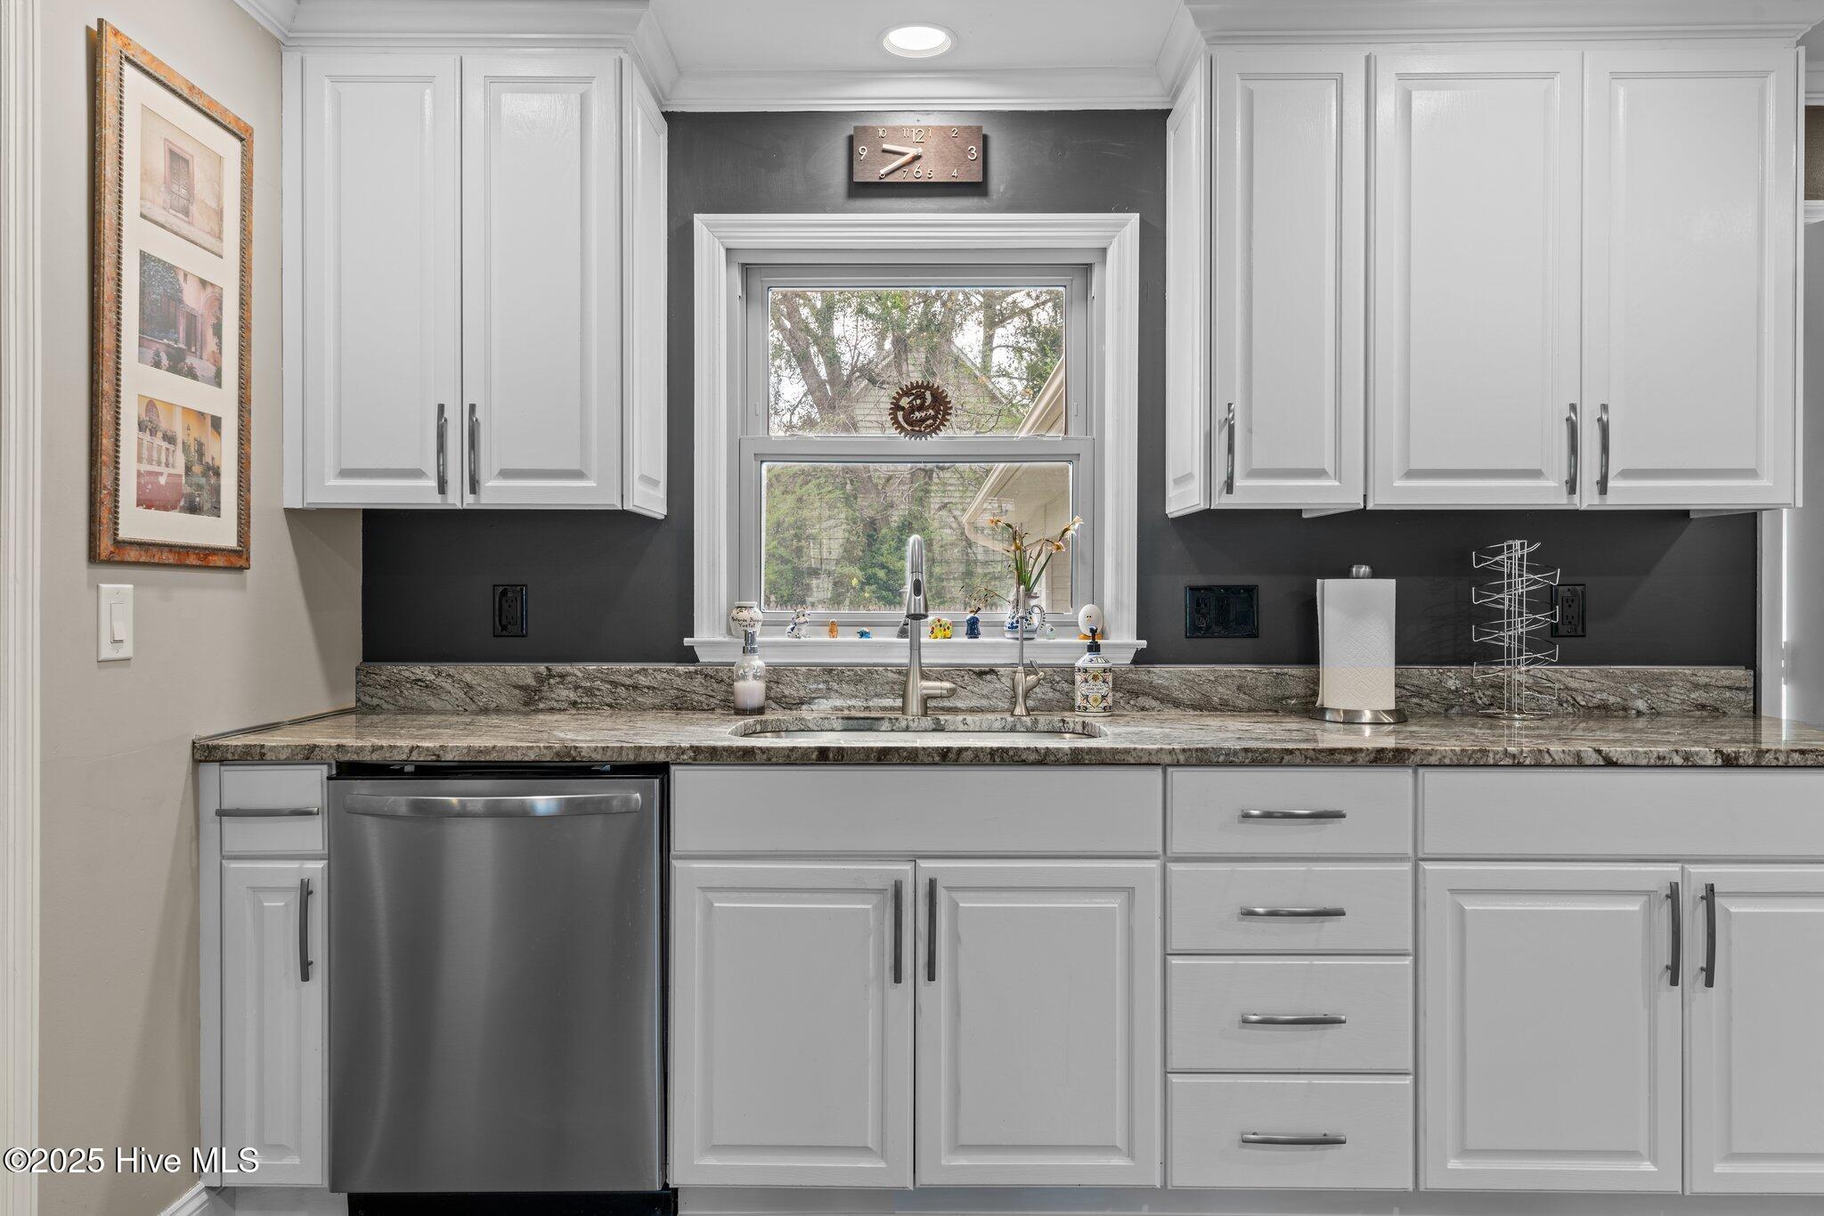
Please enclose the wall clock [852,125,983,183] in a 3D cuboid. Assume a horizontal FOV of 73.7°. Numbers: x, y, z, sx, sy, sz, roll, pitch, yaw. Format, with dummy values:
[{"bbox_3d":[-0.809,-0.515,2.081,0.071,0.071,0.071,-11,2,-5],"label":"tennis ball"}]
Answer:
[{"bbox_3d":[0.015,-1.052,2.835,0.300,0.133,0.040,0,0,0],"label":"wall clock"}]

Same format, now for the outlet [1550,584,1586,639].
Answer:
[{"bbox_3d":[1.542,0.008,2.852,0.080,0.125,0.010,0,0,0],"label":"outlet"}]

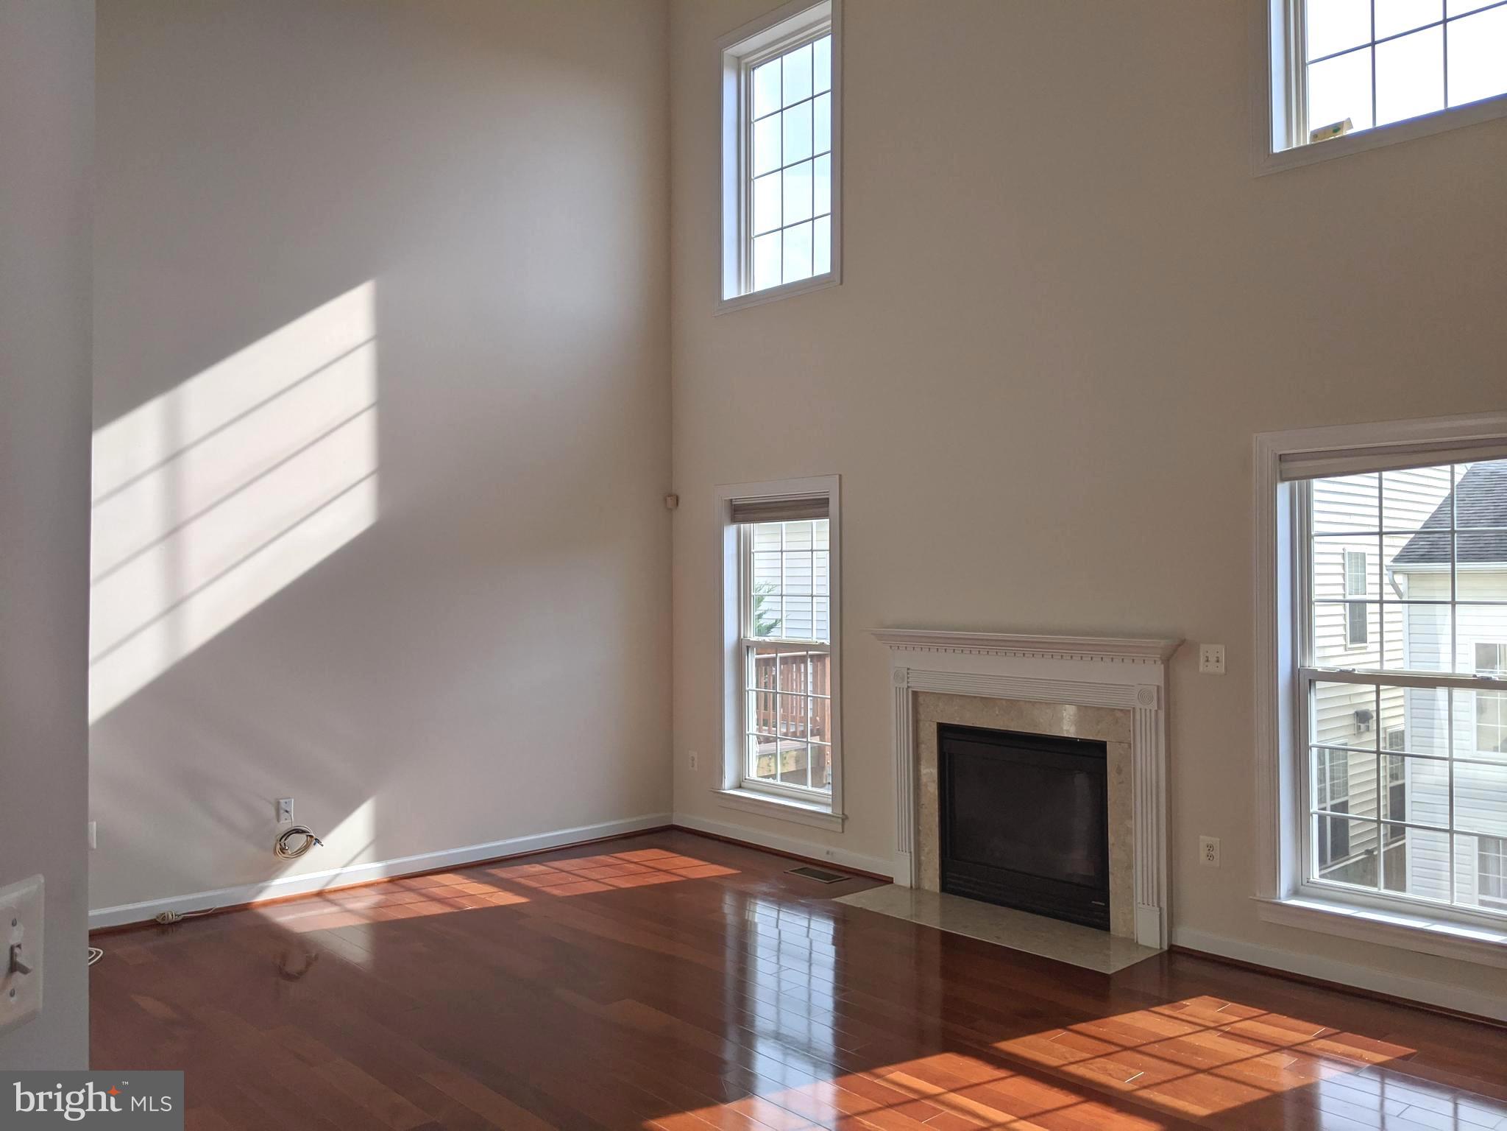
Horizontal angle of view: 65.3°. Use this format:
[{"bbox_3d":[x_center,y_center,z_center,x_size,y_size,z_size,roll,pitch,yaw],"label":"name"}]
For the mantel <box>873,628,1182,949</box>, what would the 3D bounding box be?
[{"bbox_3d":[1.192,0.963,5.428,0.165,1.296,1.618,1,-1,-43],"label":"mantel"}]

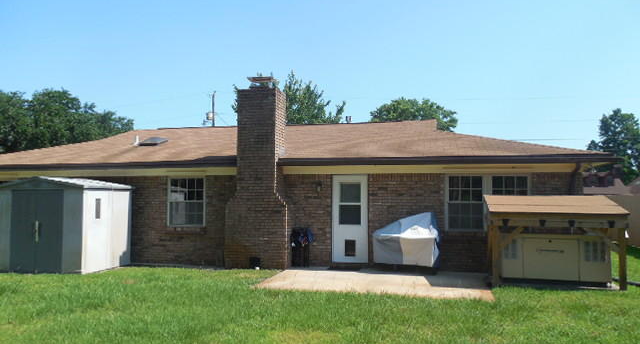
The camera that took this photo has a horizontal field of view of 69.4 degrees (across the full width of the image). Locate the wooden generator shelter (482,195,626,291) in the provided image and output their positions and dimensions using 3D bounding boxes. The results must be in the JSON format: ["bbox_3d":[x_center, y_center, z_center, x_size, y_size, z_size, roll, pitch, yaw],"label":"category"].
[{"bbox_3d":[4.568,1.322,9.136,2.380,1.710,1.200,-1,-3,13],"label":"wooden generator shelter"}]

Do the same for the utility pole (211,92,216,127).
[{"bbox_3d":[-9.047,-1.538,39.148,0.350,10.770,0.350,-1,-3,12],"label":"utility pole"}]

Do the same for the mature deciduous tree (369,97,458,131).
[{"bbox_3d":[7.552,-1.172,37.124,7.700,9.810,7.700,-1,-3,12],"label":"mature deciduous tree"}]

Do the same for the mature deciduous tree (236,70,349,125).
[{"bbox_3d":[-1.903,-1.534,28.631,7.600,9.580,7.600,-1,-3,12],"label":"mature deciduous tree"}]

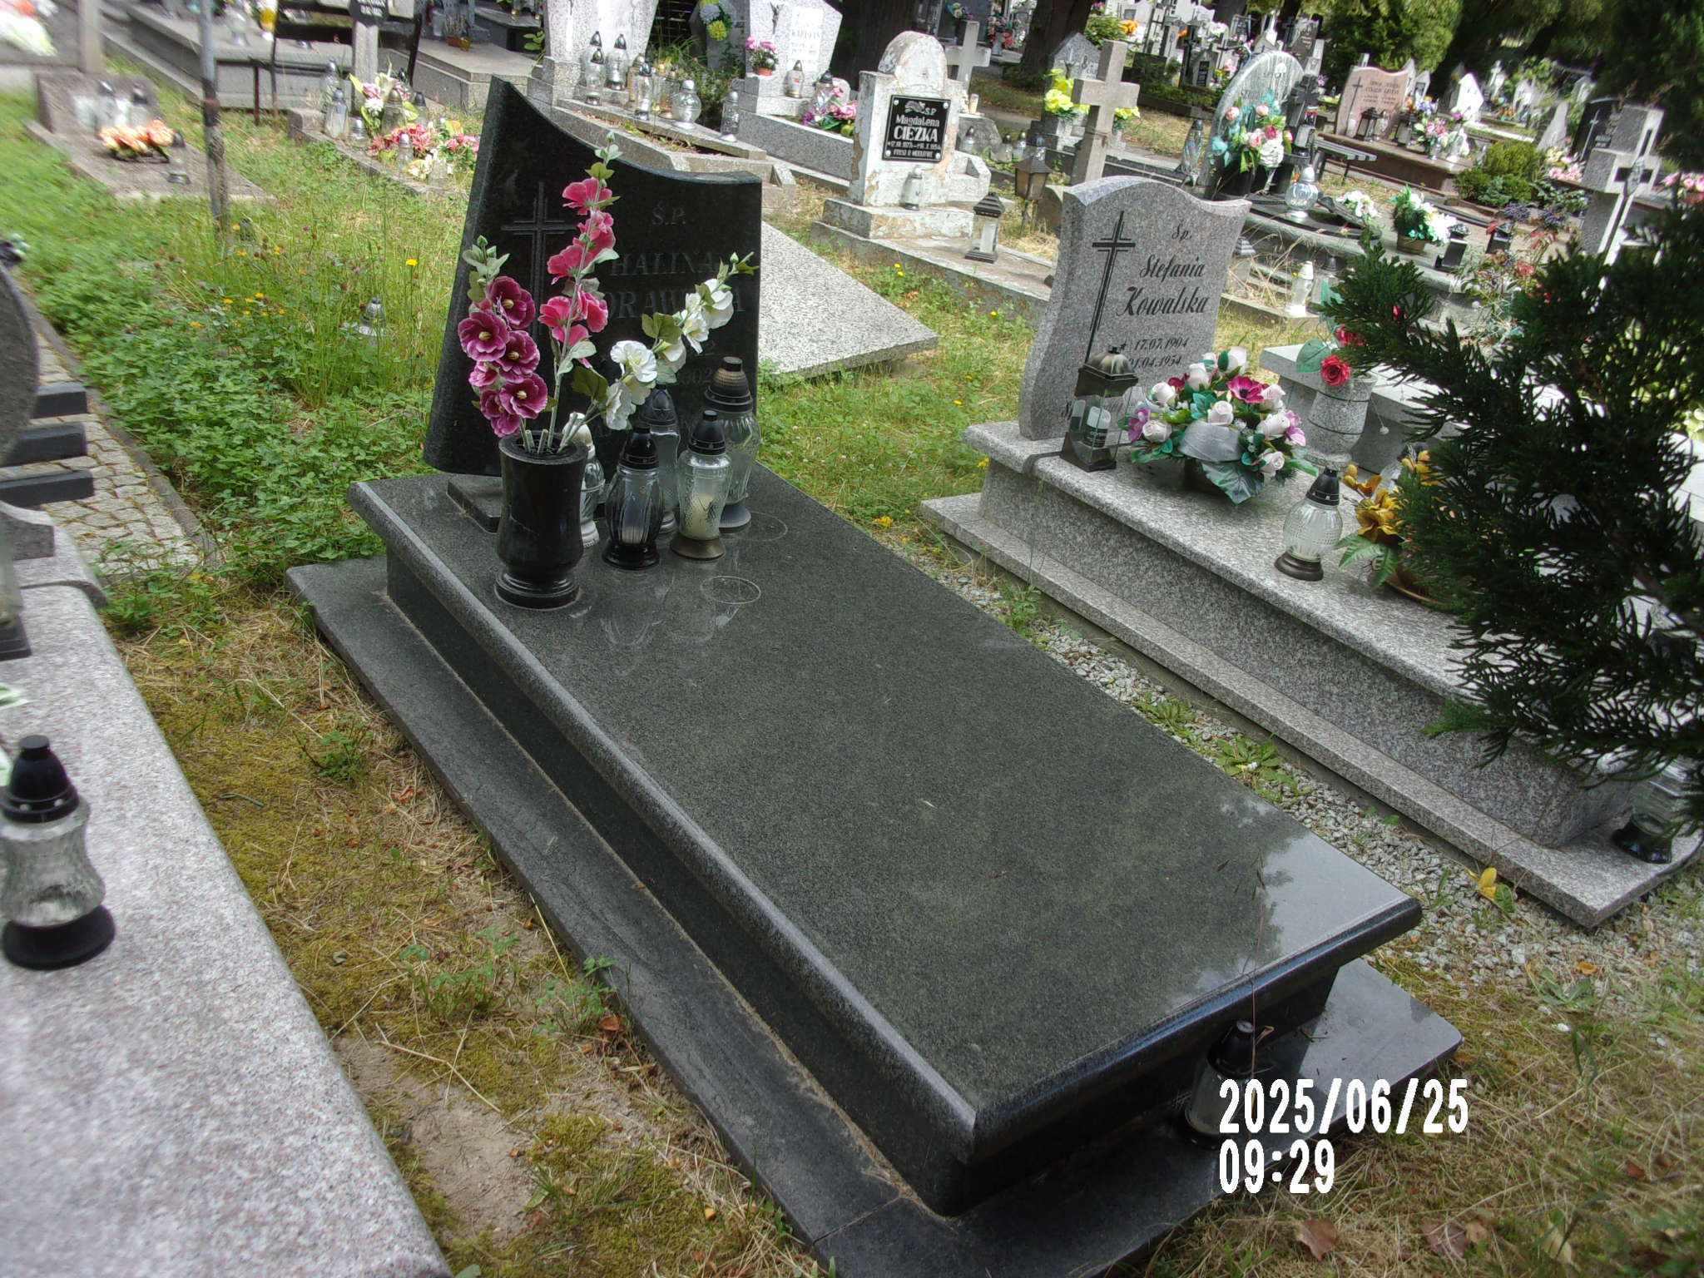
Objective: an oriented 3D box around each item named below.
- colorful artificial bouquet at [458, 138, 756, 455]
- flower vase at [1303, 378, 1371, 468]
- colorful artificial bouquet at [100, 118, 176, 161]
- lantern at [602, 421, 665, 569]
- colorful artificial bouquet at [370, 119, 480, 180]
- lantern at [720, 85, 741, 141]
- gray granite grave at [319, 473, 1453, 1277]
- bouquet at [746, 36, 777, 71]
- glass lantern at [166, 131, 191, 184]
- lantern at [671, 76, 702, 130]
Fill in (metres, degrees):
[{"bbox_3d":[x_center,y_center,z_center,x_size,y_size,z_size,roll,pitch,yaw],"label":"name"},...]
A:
[{"bbox_3d":[-0.405,-0.542,2.232,0.480,0.490,0.240,-3,26,-24],"label":"colorful artificial bouquet"},{"bbox_3d":[1.240,-0.569,3.507,0.150,0.240,0.150,-12,33,-37],"label":"flower vase"},{"bbox_3d":[-3.000,-2.101,5.769,0.290,0.140,0.200,-12,33,-37],"label":"colorful artificial bouquet"},{"bbox_3d":[-0.374,-0.256,2.411,0.108,0.240,0.108,8,26,-4],"label":"lantern"},{"bbox_3d":[-1.990,-2.383,6.678,0.550,0.210,0.450,-3,26,-24],"label":"colorful artificial bouquet"},{"bbox_3d":[-0.657,-2.860,7.495,0.100,0.251,0.100,8,26,-4],"label":"lantern"},{"bbox_3d":[-0.100,0.142,2.352,1.053,0.273,2.001,-12,34,-36],"label":"gray granite grave"},{"bbox_3d":[-0.622,-4.022,9.465,0.200,0.240,0.200,7,23,-3],"label":"bouquet"},{"bbox_3d":[-2.754,-1.968,5.636,0.090,0.190,0.090,-11,30,-37],"label":"glass lantern"},{"bbox_3d":[-0.876,-2.863,7.350,0.162,0.228,0.162,8,26,-4],"label":"lantern"}]

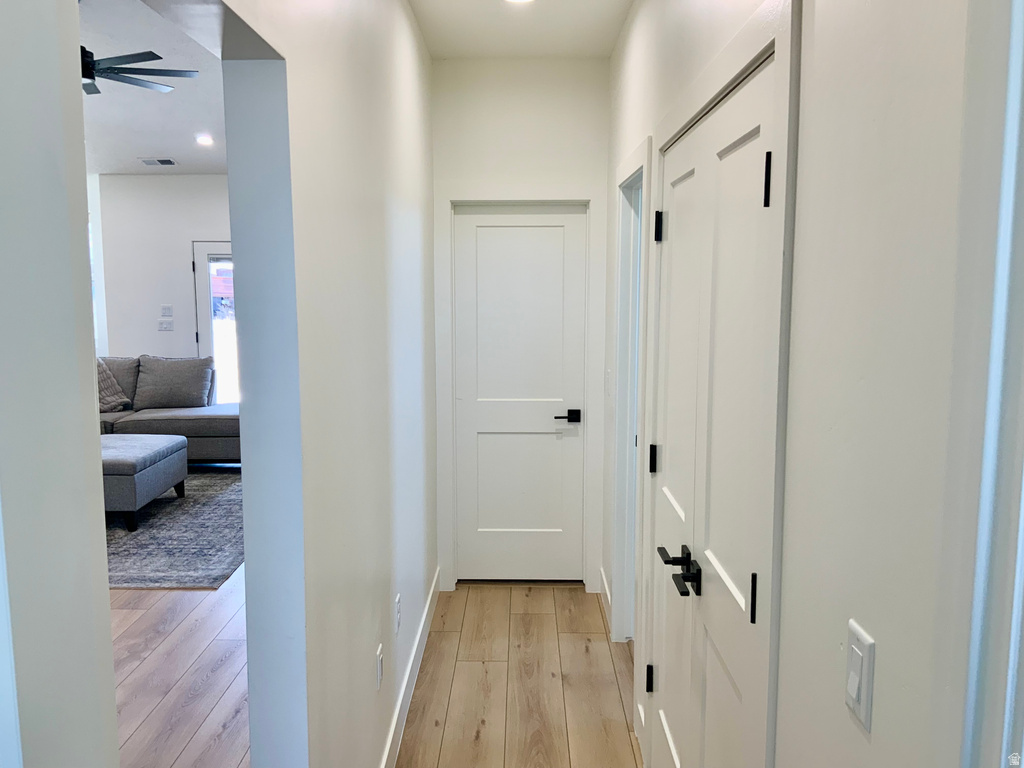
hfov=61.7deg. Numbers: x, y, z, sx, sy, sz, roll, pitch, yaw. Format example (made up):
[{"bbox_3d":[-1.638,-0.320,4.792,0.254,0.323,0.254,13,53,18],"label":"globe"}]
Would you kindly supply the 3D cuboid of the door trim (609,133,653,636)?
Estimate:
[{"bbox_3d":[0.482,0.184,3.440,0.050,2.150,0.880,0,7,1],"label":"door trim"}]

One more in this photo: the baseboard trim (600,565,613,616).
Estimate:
[{"bbox_3d":[0.480,1.093,4.298,0.016,0.135,0.600,0,7,1],"label":"baseboard trim"}]

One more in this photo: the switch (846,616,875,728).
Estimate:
[{"bbox_3d":[0.437,0.367,1.080,0.009,0.115,0.070,0,7,1],"label":"switch"}]

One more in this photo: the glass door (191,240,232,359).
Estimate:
[{"bbox_3d":[-2.803,-0.452,8.910,0.910,2.030,0.045,0,7,1],"label":"glass door"}]

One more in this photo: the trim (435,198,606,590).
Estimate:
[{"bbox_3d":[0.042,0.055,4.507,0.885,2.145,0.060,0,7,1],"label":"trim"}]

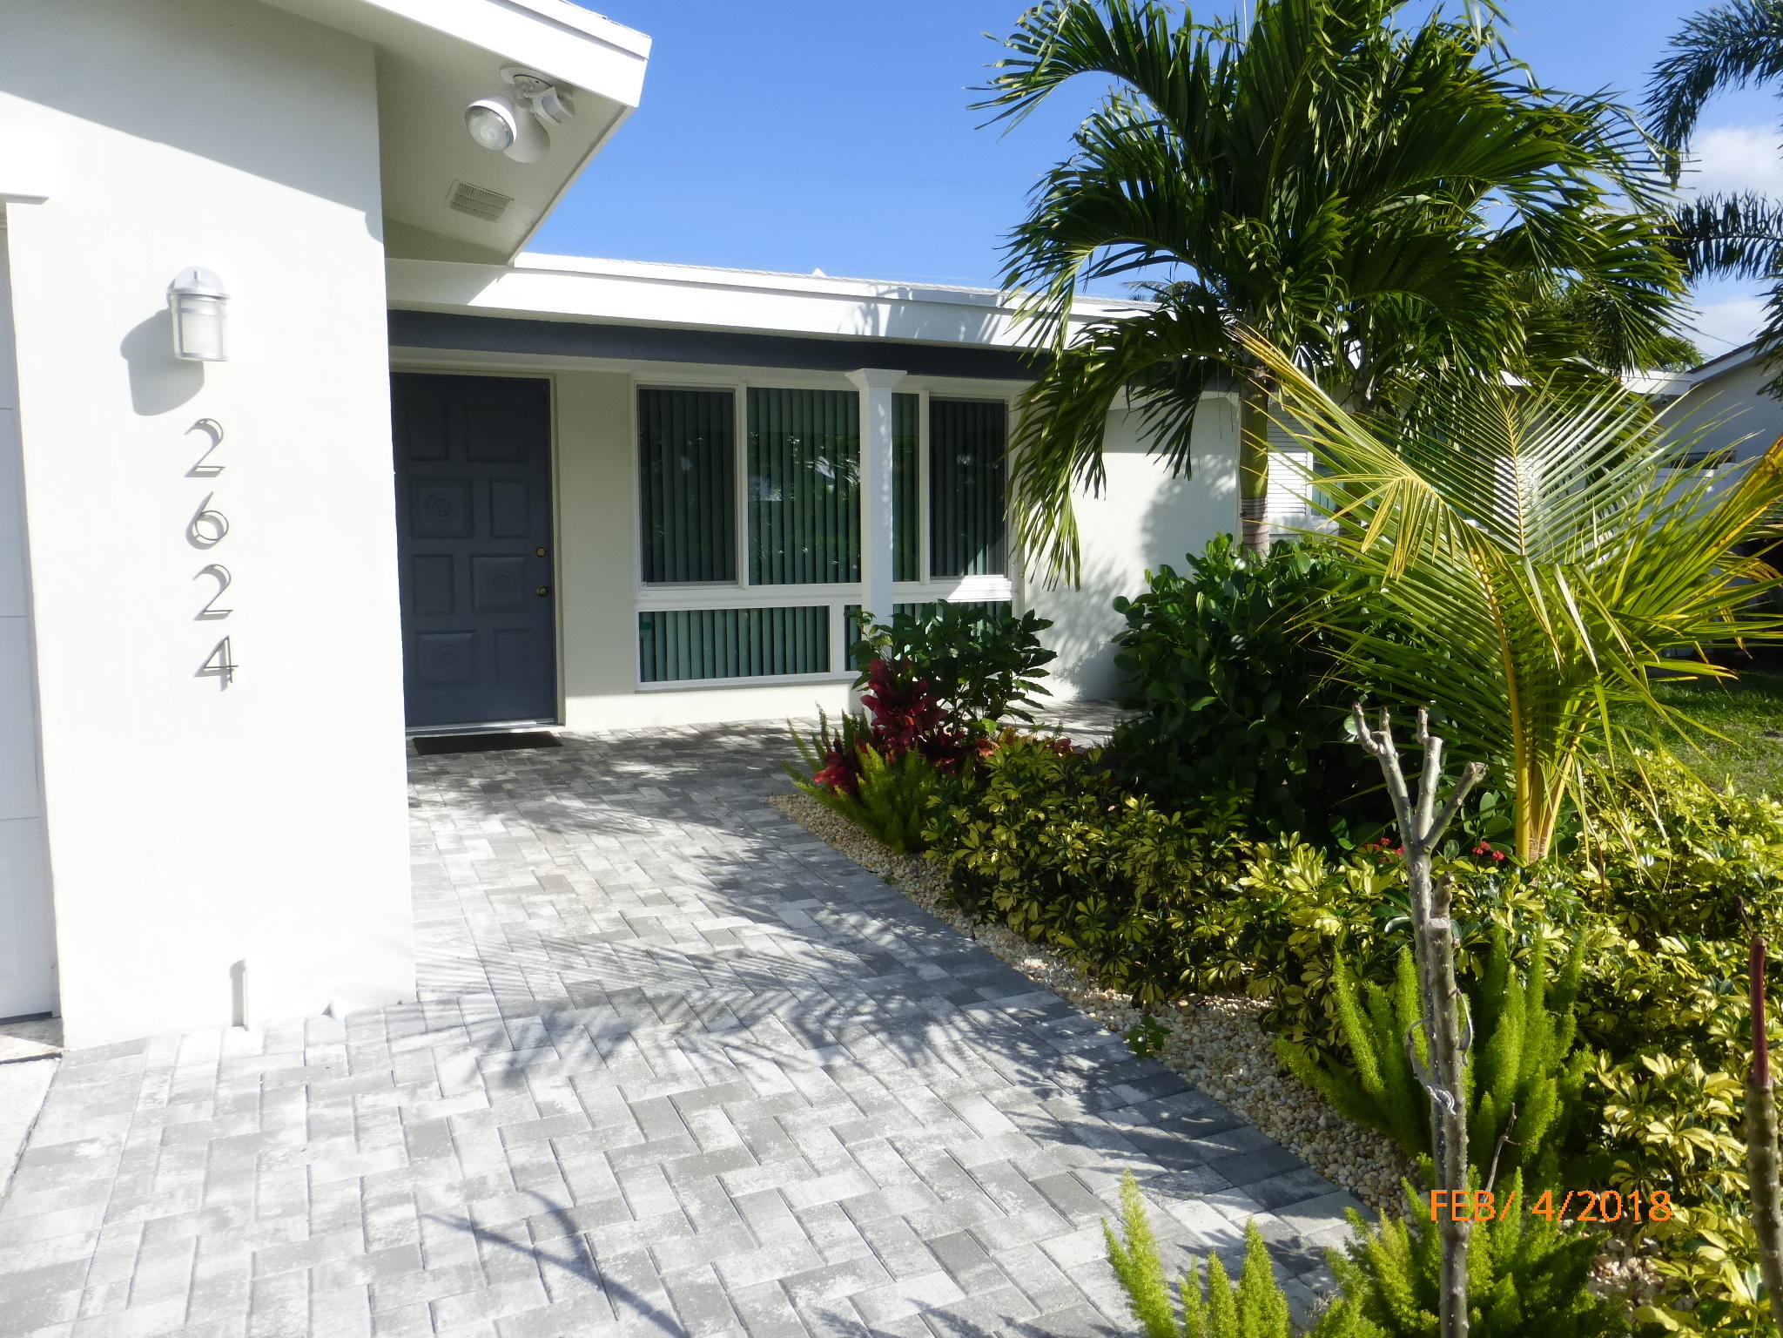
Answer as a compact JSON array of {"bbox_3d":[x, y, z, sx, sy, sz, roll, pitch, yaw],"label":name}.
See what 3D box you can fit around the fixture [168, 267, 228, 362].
[{"bbox_3d":[-1.725,-0.876,3.076,0.135,0.240,0.180,-3,7,-25],"label":"fixture"}]

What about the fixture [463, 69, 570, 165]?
[{"bbox_3d":[-0.984,-1.429,3.200,0.260,0.190,0.260,-3,7,-25],"label":"fixture"}]

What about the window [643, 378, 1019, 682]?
[{"bbox_3d":[-0.362,-0.855,8.141,2.640,1.900,0.100,-3,7,-25],"label":"window"}]

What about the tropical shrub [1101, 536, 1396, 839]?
[{"bbox_3d":[1.710,0.032,5.853,1.380,1.420,1.250,2,7,16],"label":"tropical shrub"}]

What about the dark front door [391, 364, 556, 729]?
[{"bbox_3d":[-2.421,-0.681,7.224,0.920,2.050,0.070,-3,7,-25],"label":"dark front door"}]

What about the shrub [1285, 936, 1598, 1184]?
[{"bbox_3d":[1.298,0.922,2.912,0.670,0.510,0.570,3,7,25],"label":"shrub"}]

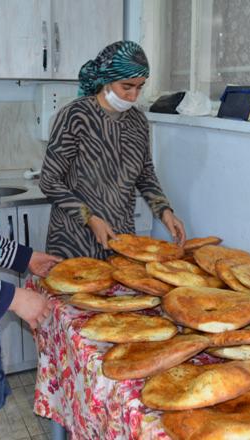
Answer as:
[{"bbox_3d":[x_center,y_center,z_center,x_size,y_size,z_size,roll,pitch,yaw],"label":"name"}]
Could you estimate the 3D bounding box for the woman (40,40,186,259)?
[{"bbox_3d":[-0.076,0.072,2.119,0.500,1.580,0.450,-8,17,-29],"label":"woman"}]

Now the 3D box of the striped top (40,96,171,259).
[{"bbox_3d":[-0.100,-0.149,2.095,0.470,0.680,0.360,-8,17,-29],"label":"striped top"}]

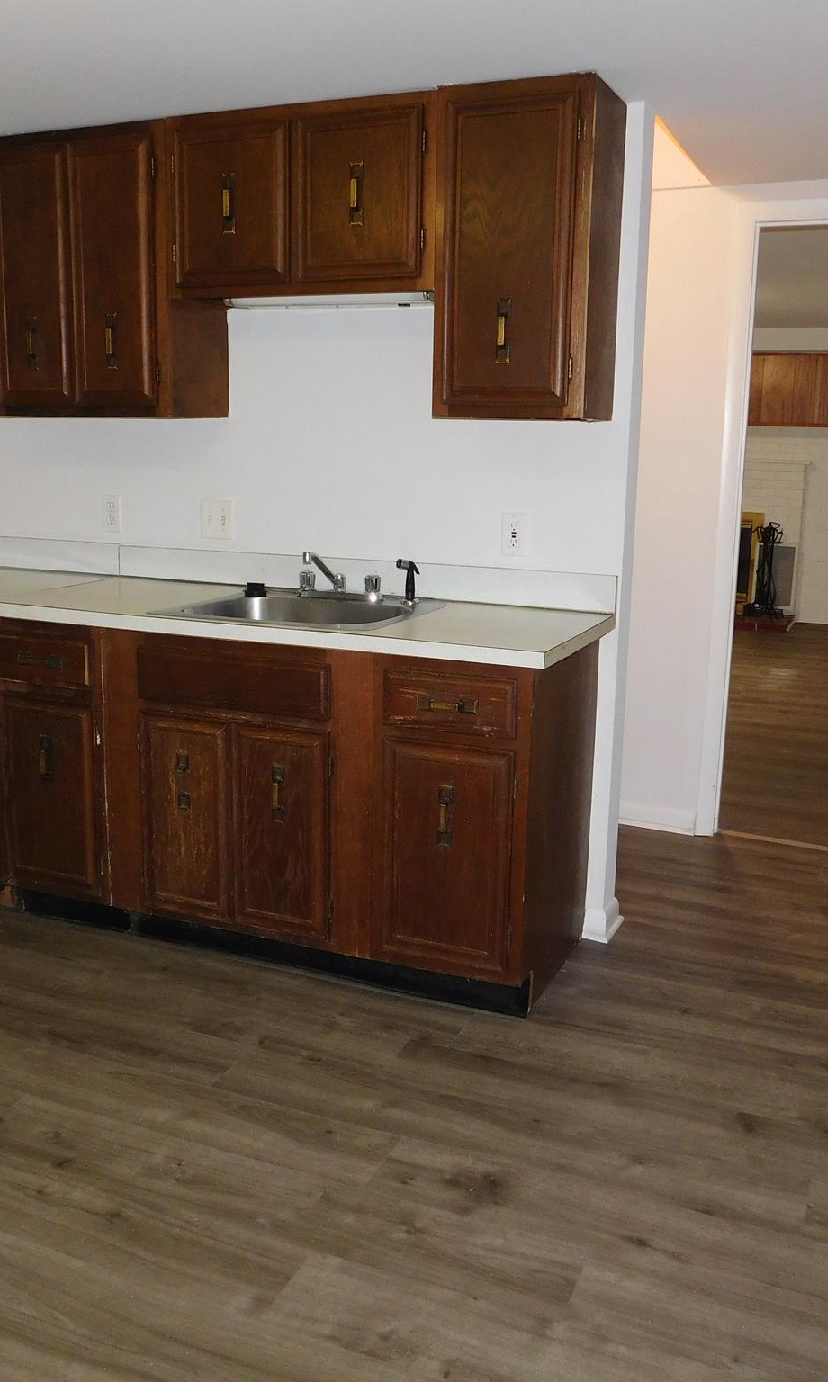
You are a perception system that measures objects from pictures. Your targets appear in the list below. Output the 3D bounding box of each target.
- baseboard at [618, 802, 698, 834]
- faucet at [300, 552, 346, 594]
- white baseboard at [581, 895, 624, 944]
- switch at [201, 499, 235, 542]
[{"bbox_3d":[0.866,0.450,4.426,0.303,0.091,0.026,6,13,23],"label":"baseboard"},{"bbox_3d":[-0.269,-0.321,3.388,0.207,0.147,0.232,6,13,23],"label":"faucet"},{"bbox_3d":[0.546,0.634,3.500,0.076,0.101,0.202,6,13,23],"label":"white baseboard"},{"bbox_3d":[-0.595,-0.516,3.688,0.113,0.116,0.012,6,13,23],"label":"switch"}]

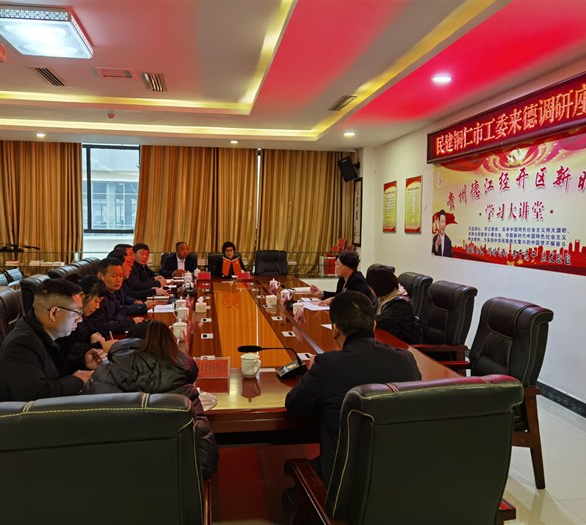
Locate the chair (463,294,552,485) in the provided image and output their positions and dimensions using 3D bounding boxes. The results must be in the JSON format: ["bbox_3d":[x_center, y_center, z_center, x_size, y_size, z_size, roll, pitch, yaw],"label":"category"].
[{"bbox_3d":[1.161,0.789,3.479,0.690,1.100,0.630,-1,5,-14],"label":"chair"}]

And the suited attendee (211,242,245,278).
[{"bbox_3d":[-0.932,0.308,8.409,0.500,1.250,0.650,0,5,-9],"label":"suited attendee"}]

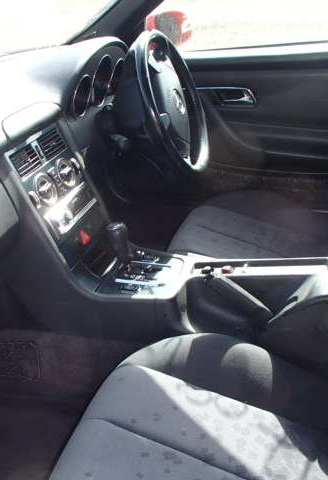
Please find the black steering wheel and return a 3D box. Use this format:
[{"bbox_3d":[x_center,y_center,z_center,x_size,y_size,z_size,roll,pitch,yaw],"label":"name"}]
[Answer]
[{"bbox_3d":[-0.001,-0.352,1.385,0.125,0.385,0.385,-14,22,25],"label":"black steering wheel"}]

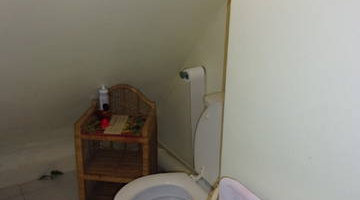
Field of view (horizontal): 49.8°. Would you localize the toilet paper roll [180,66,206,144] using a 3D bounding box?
[{"bbox_3d":[0.069,0.027,2.020,0.092,0.389,0.085,-11,22,-30],"label":"toilet paper roll"}]

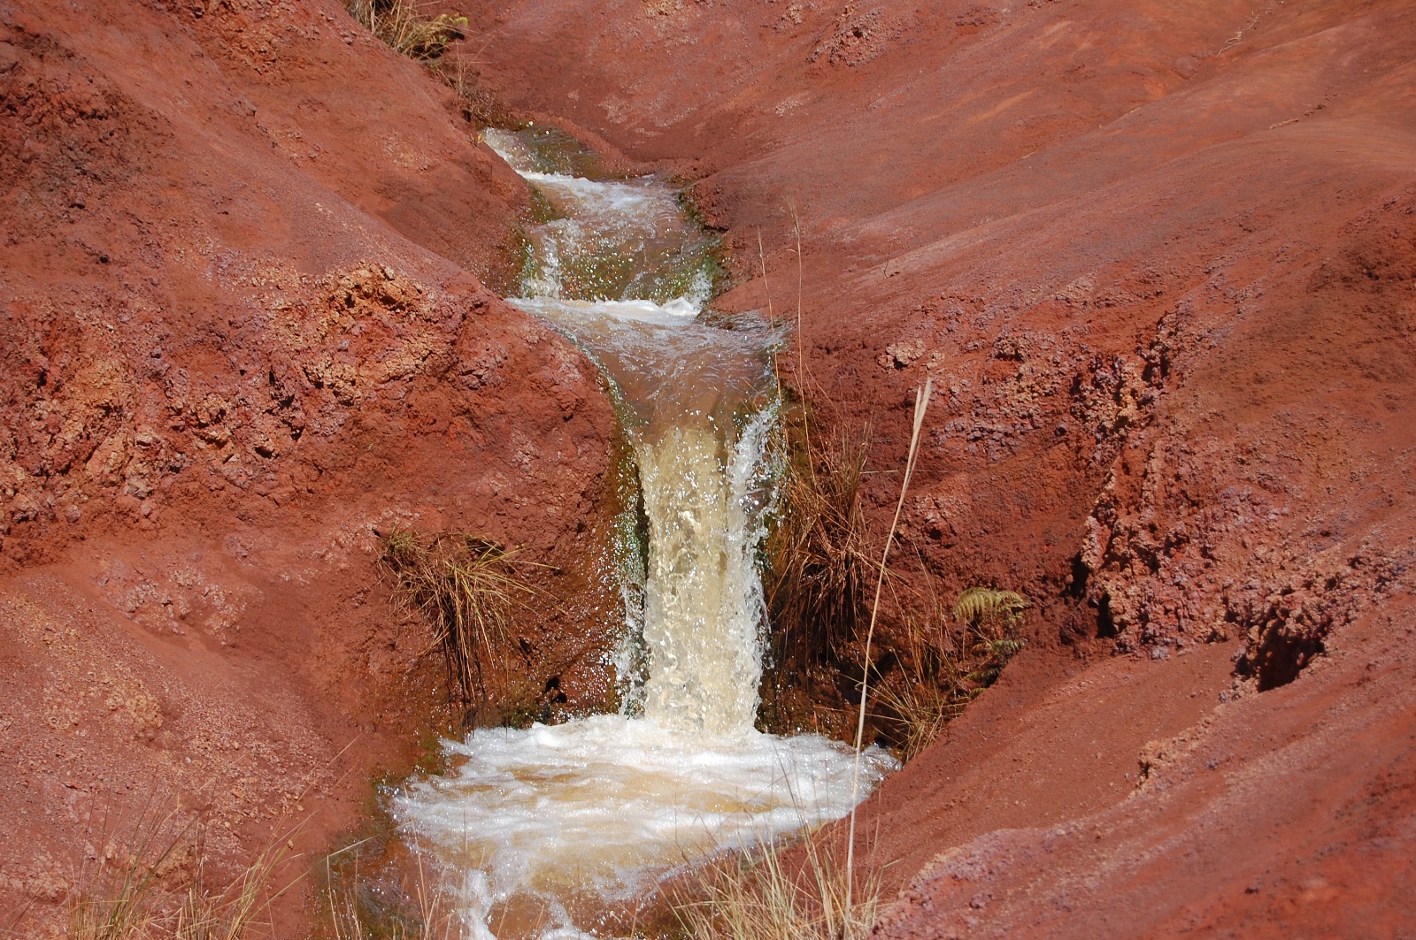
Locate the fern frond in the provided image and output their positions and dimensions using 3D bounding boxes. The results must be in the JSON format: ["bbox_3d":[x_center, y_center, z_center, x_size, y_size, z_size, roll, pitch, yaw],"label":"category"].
[{"bbox_3d":[0.787,0.382,9.000,0.210,0.085,0.120,0,17,0],"label":"fern frond"}]

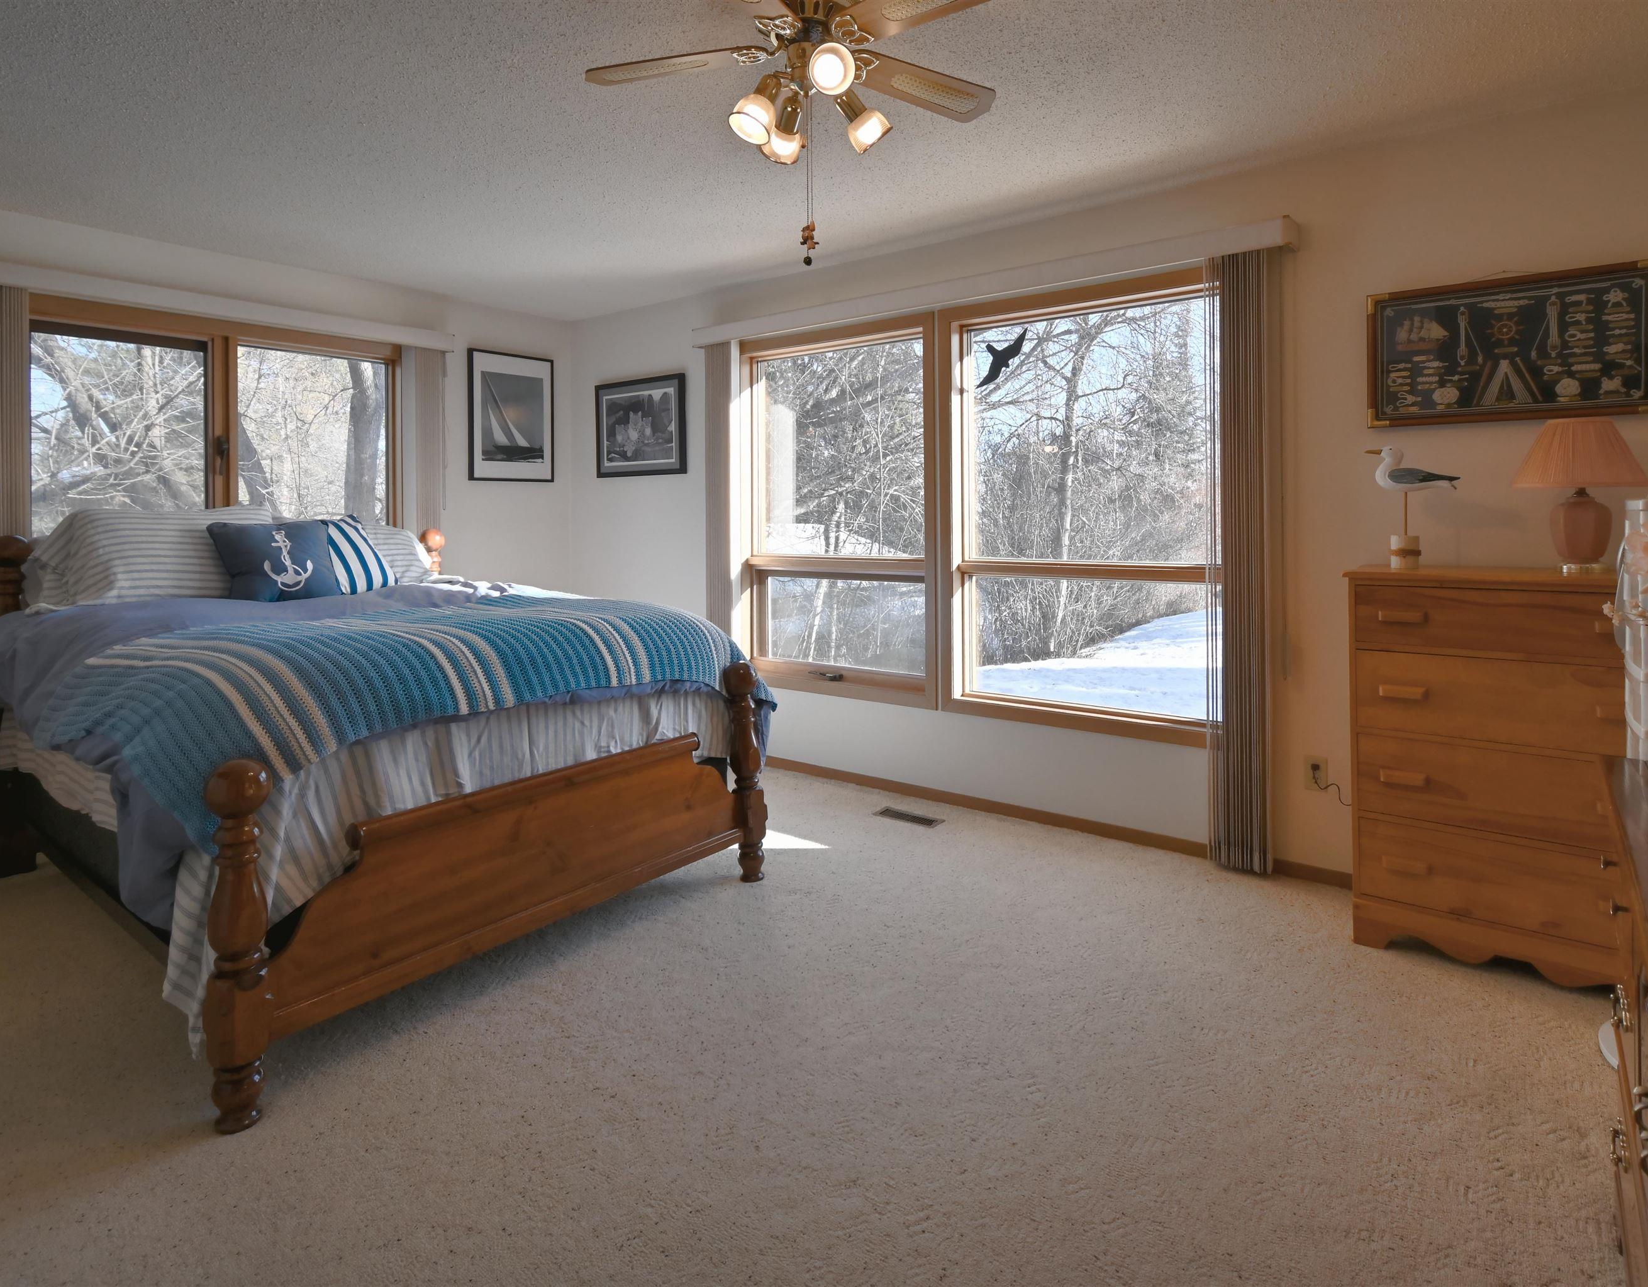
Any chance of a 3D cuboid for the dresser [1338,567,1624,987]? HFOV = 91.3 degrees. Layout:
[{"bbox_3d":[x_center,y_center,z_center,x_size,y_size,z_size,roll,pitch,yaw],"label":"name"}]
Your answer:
[{"bbox_3d":[1.875,0.332,2.238,0.690,1.050,0.400,3,7,35],"label":"dresser"}]

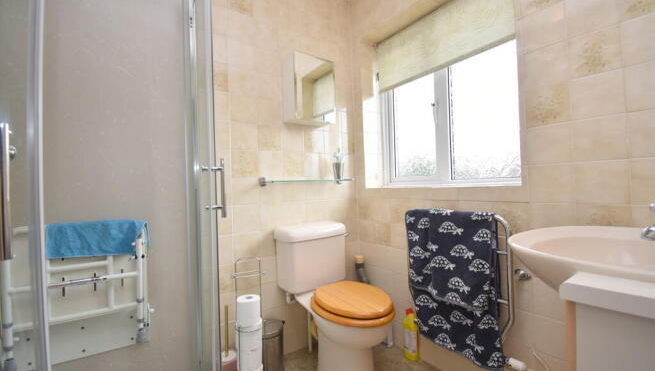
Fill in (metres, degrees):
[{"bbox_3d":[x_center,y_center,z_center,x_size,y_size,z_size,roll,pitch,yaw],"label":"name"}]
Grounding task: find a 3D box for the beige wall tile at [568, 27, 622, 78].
[{"bbox_3d":[0.937,-0.464,0.959,0.010,0.152,0.152,-2,0,-35],"label":"beige wall tile"}]

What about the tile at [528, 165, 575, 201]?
[{"bbox_3d":[0.860,-0.008,1.052,0.010,0.152,0.152,-2,0,-35],"label":"tile"}]

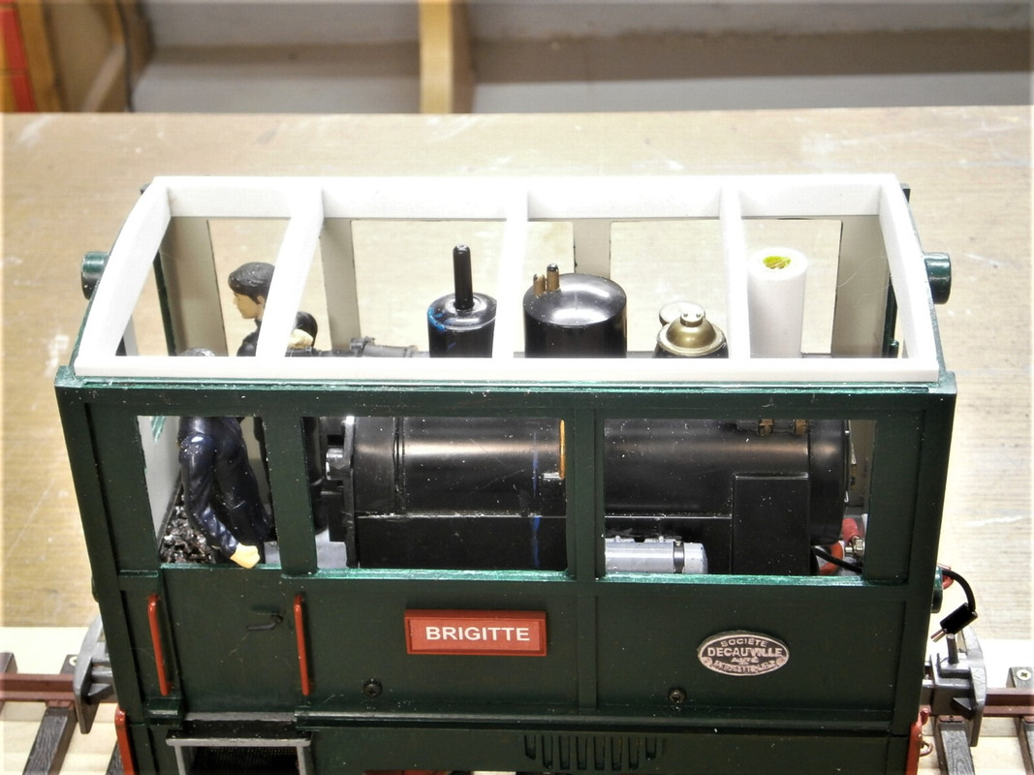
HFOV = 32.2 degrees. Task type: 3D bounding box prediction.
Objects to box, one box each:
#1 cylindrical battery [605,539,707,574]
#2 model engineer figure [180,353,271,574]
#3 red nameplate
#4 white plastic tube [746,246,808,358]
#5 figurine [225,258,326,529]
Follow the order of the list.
[{"bbox_3d":[0.038,0.054,0.542,0.038,0.015,0.015,0,34,4],"label":"cylindrical battery"},{"bbox_3d":[-0.084,0.040,0.535,0.028,0.111,0.032,19,39,28],"label":"model engineer figure"},{"bbox_3d":[-0.012,0.072,0.526,0.041,0.014,0.003,0,34,4],"label":"red nameplate"},{"bbox_3d":[0.076,-0.018,0.531,0.018,0.043,0.018,0,34,4],"label":"white plastic tube"},{"bbox_3d":[-0.078,0.007,0.583,0.026,0.108,0.031,-17,37,-21],"label":"figurine"}]

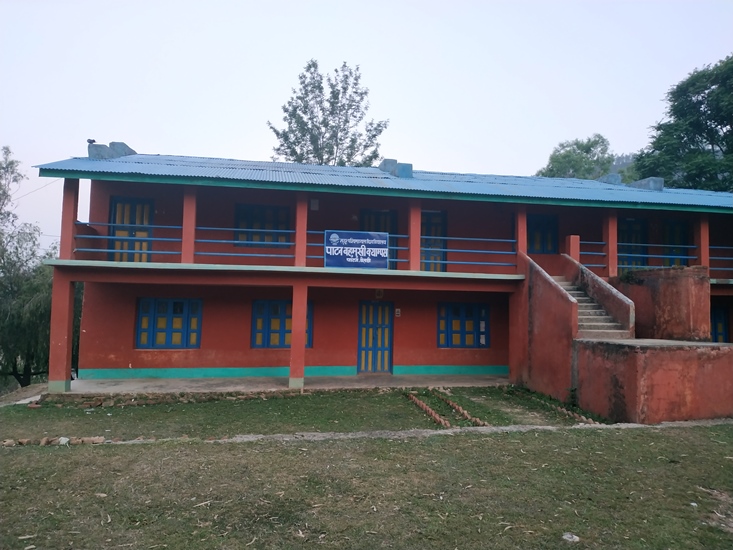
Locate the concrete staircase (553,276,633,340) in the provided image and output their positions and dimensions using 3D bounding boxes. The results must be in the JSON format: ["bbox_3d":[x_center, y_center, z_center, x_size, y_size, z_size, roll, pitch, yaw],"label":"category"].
[{"bbox_3d":[5.040,0.724,12.519,1.240,1.460,2.550,2,-3,-10],"label":"concrete staircase"}]

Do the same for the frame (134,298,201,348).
[{"bbox_3d":[-5.096,1.266,13.219,1.581,1.299,0.120,2,-3,-10],"label":"frame"}]

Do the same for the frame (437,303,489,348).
[{"bbox_3d":[2.808,1.456,14.661,1.581,1.298,0.120,2,-3,-10],"label":"frame"}]

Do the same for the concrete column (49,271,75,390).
[{"bbox_3d":[-6.681,1.217,11.203,0.344,2.647,0.340,2,-3,-10],"label":"concrete column"}]

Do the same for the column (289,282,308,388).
[{"bbox_3d":[-1.623,1.461,12.119,0.347,2.396,0.340,2,-3,-10],"label":"column"}]

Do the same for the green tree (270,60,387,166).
[{"bbox_3d":[-1.928,-3.868,25.795,6.337,14.382,6.100,2,-3,-10],"label":"green tree"}]

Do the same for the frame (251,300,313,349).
[{"bbox_3d":[-2.250,1.334,13.738,1.599,1.291,0.120,2,-3,-10],"label":"frame"}]

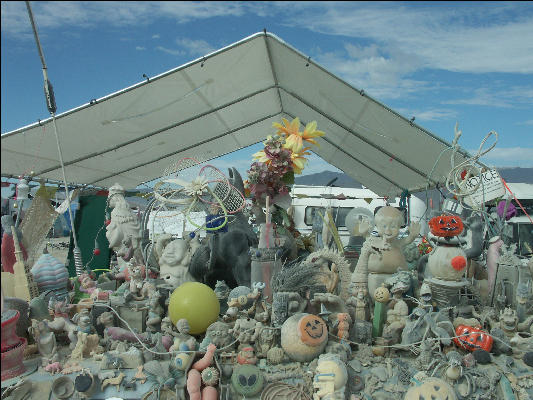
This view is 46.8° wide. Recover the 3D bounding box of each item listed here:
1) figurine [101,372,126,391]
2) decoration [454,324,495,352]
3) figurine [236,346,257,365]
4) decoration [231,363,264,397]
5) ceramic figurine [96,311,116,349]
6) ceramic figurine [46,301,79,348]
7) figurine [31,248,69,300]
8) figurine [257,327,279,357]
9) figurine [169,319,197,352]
[{"bbox_3d":[-0.276,0.327,1.110,0.047,0.032,0.012,0,0,11],"label":"figurine"},{"bbox_3d":[0.435,0.292,1.300,0.080,0.055,0.068,20,-1,9],"label":"decoration"},{"bbox_3d":[-0.038,0.296,1.170,0.037,0.037,0.032,0,-1,-1],"label":"figurine"},{"bbox_3d":[-0.034,0.322,1.100,0.060,0.058,0.055,0,-1,-1],"label":"decoration"},{"bbox_3d":[-0.348,0.282,1.340,0.043,0.083,0.045,0,0,-6],"label":"ceramic figurine"},{"bbox_3d":[-0.421,0.257,1.270,0.064,0.098,0.055,0,-1,-19],"label":"ceramic figurine"},{"bbox_3d":[-0.564,0.199,1.600,0.099,0.145,0.100,0,0,0],"label":"figurine"},{"bbox_3d":[0.002,0.282,1.230,0.044,0.060,0.038,0,-1,0],"label":"figurine"},{"bbox_3d":[-0.174,0.284,1.280,0.058,0.075,0.050,0,0,-14],"label":"figurine"}]

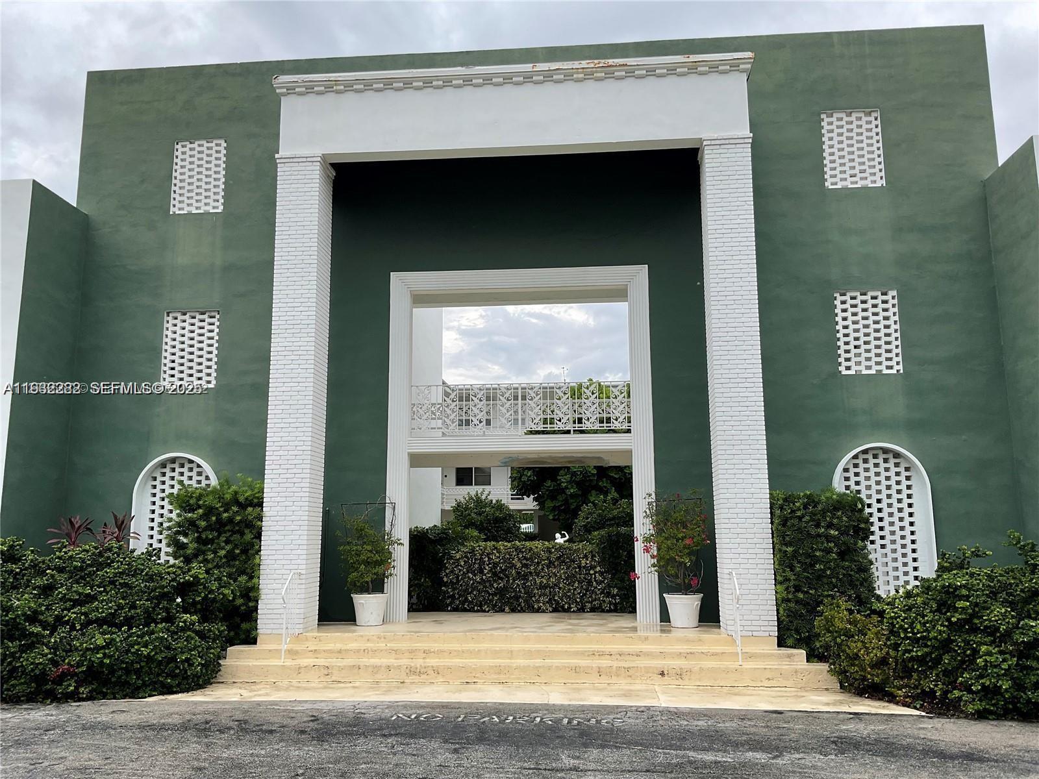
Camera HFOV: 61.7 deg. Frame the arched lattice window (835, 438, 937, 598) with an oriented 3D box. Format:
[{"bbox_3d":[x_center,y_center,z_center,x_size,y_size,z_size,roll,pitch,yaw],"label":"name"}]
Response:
[{"bbox_3d":[5.210,1.968,12.447,1.347,2.400,0.236,-1,-9,5],"label":"arched lattice window"}]

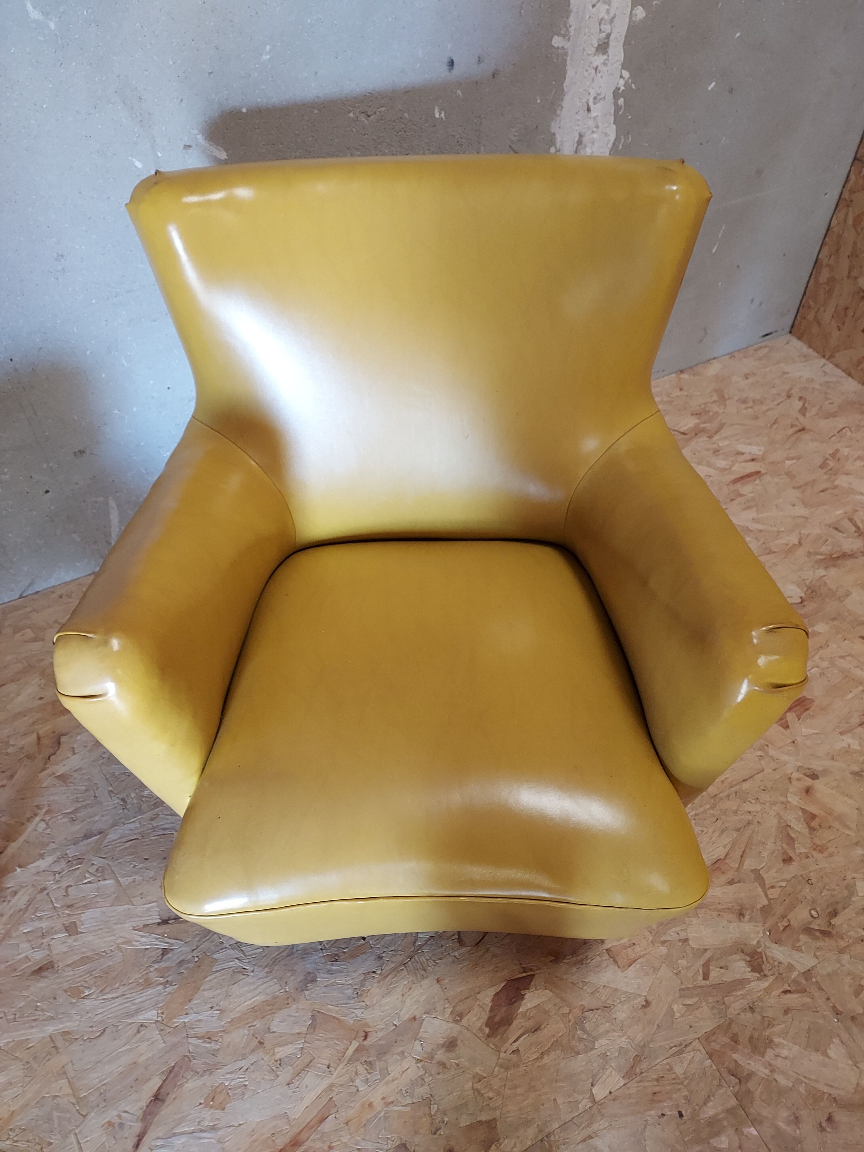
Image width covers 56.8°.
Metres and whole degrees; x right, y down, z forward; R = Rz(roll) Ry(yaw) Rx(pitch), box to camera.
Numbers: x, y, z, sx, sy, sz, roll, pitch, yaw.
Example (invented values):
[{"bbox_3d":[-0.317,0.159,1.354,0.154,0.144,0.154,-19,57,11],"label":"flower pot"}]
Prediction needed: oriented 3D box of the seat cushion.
[{"bbox_3d":[0.000,0.187,1.060,0.585,0.165,0.550,-1,46,0],"label":"seat cushion"}]

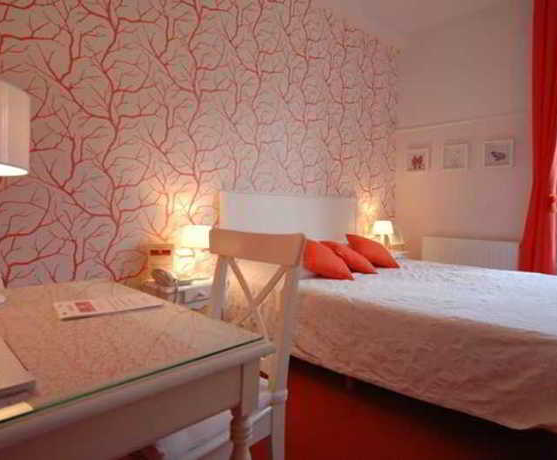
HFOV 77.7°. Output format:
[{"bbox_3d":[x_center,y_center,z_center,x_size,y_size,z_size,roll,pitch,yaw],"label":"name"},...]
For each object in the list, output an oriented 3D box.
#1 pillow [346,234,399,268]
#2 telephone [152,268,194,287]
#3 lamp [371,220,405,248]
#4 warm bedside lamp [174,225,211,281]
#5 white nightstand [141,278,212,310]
[{"bbox_3d":[0.798,0.172,2.966,0.420,0.140,0.420,-3,34,-44],"label":"pillow"},{"bbox_3d":[-0.589,0.270,1.942,0.200,0.080,0.160,2,3,35],"label":"telephone"},{"bbox_3d":[1.086,0.072,3.576,0.220,0.330,0.220,-3,4,-44],"label":"lamp"},{"bbox_3d":[-0.497,0.138,2.107,0.220,0.330,0.220,0,3,0],"label":"warm bedside lamp"},{"bbox_3d":[-0.550,0.602,2.084,0.340,0.600,0.400,-3,4,-44],"label":"white nightstand"}]

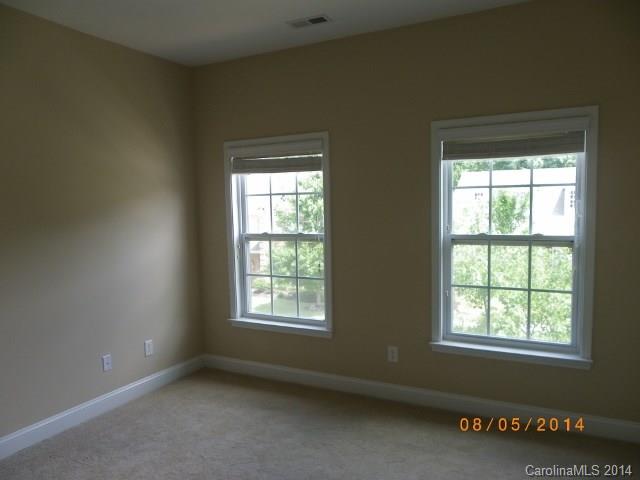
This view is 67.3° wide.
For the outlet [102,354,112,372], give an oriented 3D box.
[{"bbox_3d":[-1.560,0.911,3.541,0.012,0.118,0.073,1,5,28],"label":"outlet"}]

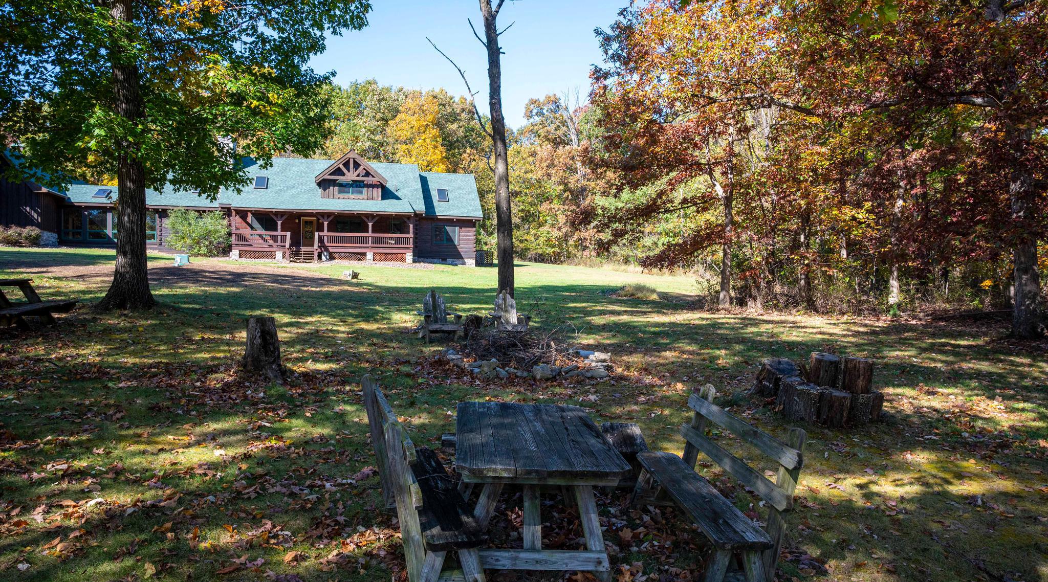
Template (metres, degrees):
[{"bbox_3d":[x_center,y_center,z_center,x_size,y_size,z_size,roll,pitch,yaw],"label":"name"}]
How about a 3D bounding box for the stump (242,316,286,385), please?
[{"bbox_3d":[-3.540,0.745,9.500,0.580,0.790,0.550,0,1,-20],"label":"stump"}]

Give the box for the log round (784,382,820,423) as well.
[{"bbox_3d":[3.320,1.345,8.350,0.420,0.390,0.420,0,1,22],"label":"log round"}]

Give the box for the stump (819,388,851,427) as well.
[{"bbox_3d":[3.630,1.365,8.150,0.380,0.380,0.380,0,1,24],"label":"stump"}]

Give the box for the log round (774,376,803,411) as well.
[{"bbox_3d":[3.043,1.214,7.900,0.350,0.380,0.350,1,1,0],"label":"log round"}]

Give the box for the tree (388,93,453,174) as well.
[{"bbox_3d":[-10.300,-10.600,69.000,6.500,17.000,6.500,0,1,0],"label":"tree"}]

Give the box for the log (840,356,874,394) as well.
[{"bbox_3d":[3.727,0.957,7.800,0.360,0.355,0.360,1,1,0],"label":"log"}]

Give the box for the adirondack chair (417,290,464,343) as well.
[{"bbox_3d":[-1.575,0.507,13.100,0.750,0.950,0.900,1,1,-20],"label":"adirondack chair"}]

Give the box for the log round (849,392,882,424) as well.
[{"bbox_3d":[3.790,1.305,7.750,0.385,0.315,0.385,1,1,0],"label":"log round"}]

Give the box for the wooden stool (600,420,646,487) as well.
[{"bbox_3d":[0.807,1.365,5.655,0.330,0.385,1.000,2,1,4],"label":"wooden stool"}]

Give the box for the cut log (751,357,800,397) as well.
[{"bbox_3d":[3.487,1.245,9.700,0.700,0.500,0.650,0,1,20],"label":"cut log"}]

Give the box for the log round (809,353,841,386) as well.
[{"bbox_3d":[3.383,0.921,7.850,0.345,0.360,0.345,1,1,0],"label":"log round"}]

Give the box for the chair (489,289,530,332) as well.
[{"bbox_3d":[-0.320,0.490,13.550,0.770,0.980,0.920,0,1,-16],"label":"chair"}]

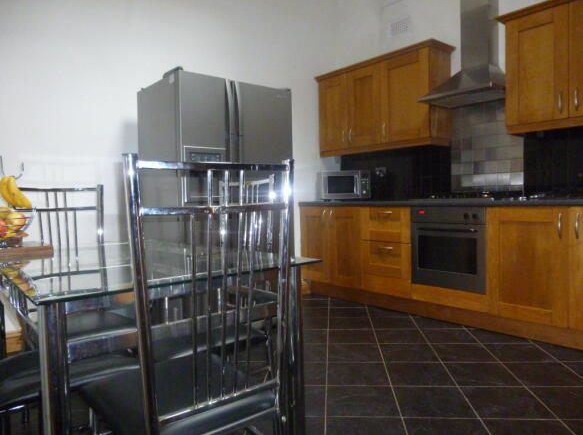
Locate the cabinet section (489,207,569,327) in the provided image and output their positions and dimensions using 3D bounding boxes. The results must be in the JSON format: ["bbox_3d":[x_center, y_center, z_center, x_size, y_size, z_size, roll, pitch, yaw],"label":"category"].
[{"bbox_3d":[1.734,0.289,2.923,0.570,0.735,0.486,-4,3,-42],"label":"cabinet section"}]

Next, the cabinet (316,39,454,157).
[{"bbox_3d":[0.854,-1.050,4.079,0.345,0.847,1.350,-3,3,-40],"label":"cabinet"}]

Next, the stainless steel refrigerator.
[{"bbox_3d":[-0.553,-0.062,3.196,0.904,1.775,0.742,-3,3,-40],"label":"stainless steel refrigerator"}]

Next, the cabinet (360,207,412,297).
[{"bbox_3d":[1.012,0.268,3.758,0.575,0.733,0.527,-3,3,-40],"label":"cabinet"}]

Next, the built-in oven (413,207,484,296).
[{"bbox_3d":[1.359,0.219,3.312,0.555,0.609,0.594,-3,3,-40],"label":"built-in oven"}]

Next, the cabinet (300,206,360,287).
[{"bbox_3d":[0.582,0.255,4.267,0.575,0.733,0.806,-3,3,-40],"label":"cabinet"}]

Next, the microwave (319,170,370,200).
[{"bbox_3d":[0.564,-0.317,4.330,0.485,0.285,0.360,-1,2,7],"label":"microwave"}]

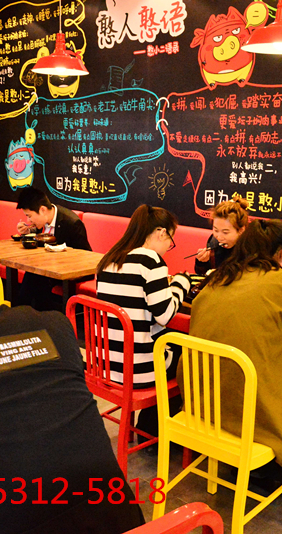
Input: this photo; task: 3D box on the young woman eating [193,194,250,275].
[{"bbox_3d":[0.541,0.206,3.370,0.680,1.190,0.500,-9,16,-43],"label":"young woman eating"}]

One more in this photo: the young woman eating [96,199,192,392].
[{"bbox_3d":[-0.009,0.329,2.679,0.660,1.200,0.480,-8,15,-38],"label":"young woman eating"}]

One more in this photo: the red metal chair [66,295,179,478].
[{"bbox_3d":[-0.053,0.539,2.776,0.420,0.860,0.480,13,16,43],"label":"red metal chair"}]

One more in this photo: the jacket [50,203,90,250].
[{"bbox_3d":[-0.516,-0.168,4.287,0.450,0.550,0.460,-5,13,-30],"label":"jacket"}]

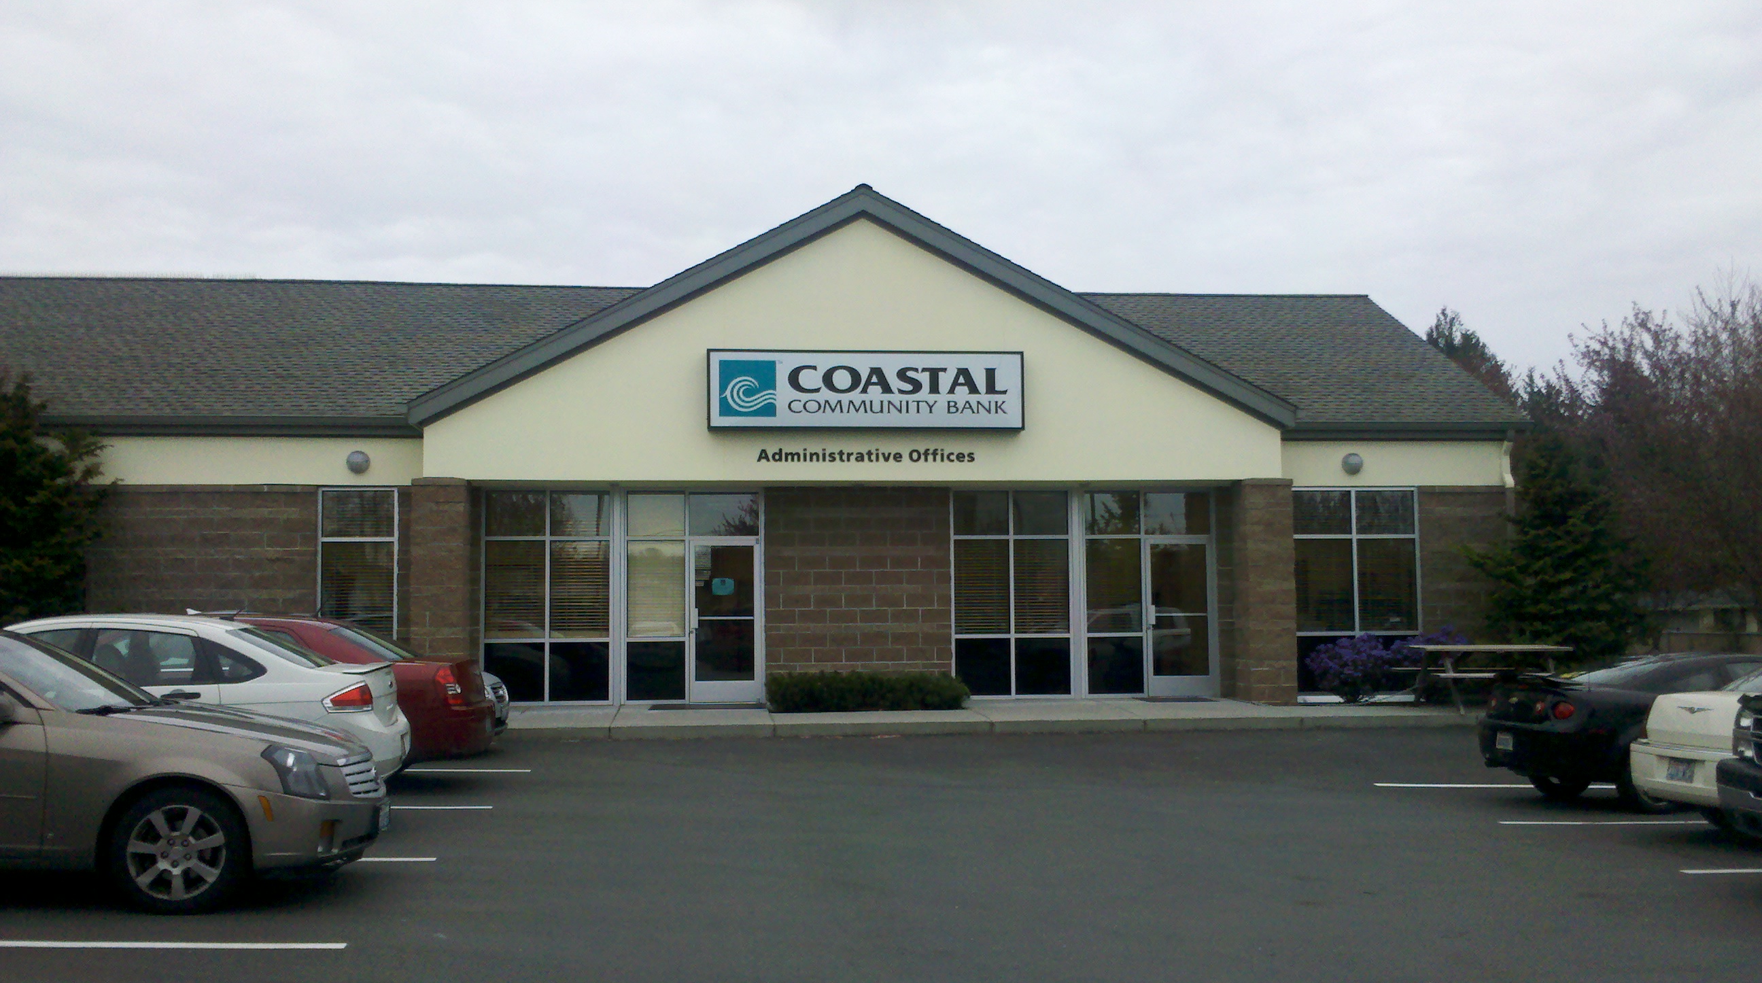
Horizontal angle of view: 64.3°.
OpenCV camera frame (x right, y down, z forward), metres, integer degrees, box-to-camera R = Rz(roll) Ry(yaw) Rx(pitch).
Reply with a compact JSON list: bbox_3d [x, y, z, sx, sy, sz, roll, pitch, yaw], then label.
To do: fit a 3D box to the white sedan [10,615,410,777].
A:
[{"bbox_3d":[-5.891,1.696,10.733,4.440,1.490,1.730,0,-4,-8],"label":"white sedan"}]

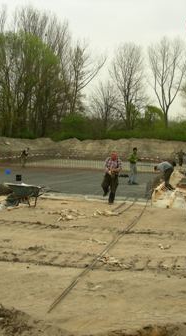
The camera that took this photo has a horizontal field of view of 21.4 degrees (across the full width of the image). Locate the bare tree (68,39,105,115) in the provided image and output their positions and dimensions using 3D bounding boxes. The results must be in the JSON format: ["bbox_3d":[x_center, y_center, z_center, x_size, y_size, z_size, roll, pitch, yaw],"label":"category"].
[{"bbox_3d":[-1.022,-11.648,67.000,5.100,11.200,4.800,0,3,0],"label":"bare tree"}]

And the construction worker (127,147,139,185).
[{"bbox_3d":[1.886,-0.079,22.900,0.550,1.750,0.480,-2,3,-37],"label":"construction worker"}]

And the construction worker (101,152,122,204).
[{"bbox_3d":[0.609,0.323,16.200,0.650,1.750,0.550,0,3,7],"label":"construction worker"}]

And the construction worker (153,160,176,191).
[{"bbox_3d":[2.951,0.310,20.300,0.850,1.200,0.550,0,2,-9],"label":"construction worker"}]

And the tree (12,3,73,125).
[{"bbox_3d":[-6.911,-13.353,66.000,8.000,16.800,7.500,0,3,0],"label":"tree"}]

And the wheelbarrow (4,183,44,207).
[{"bbox_3d":[-2.082,0.861,15.400,1.380,0.700,0.680,0,3,0],"label":"wheelbarrow"}]

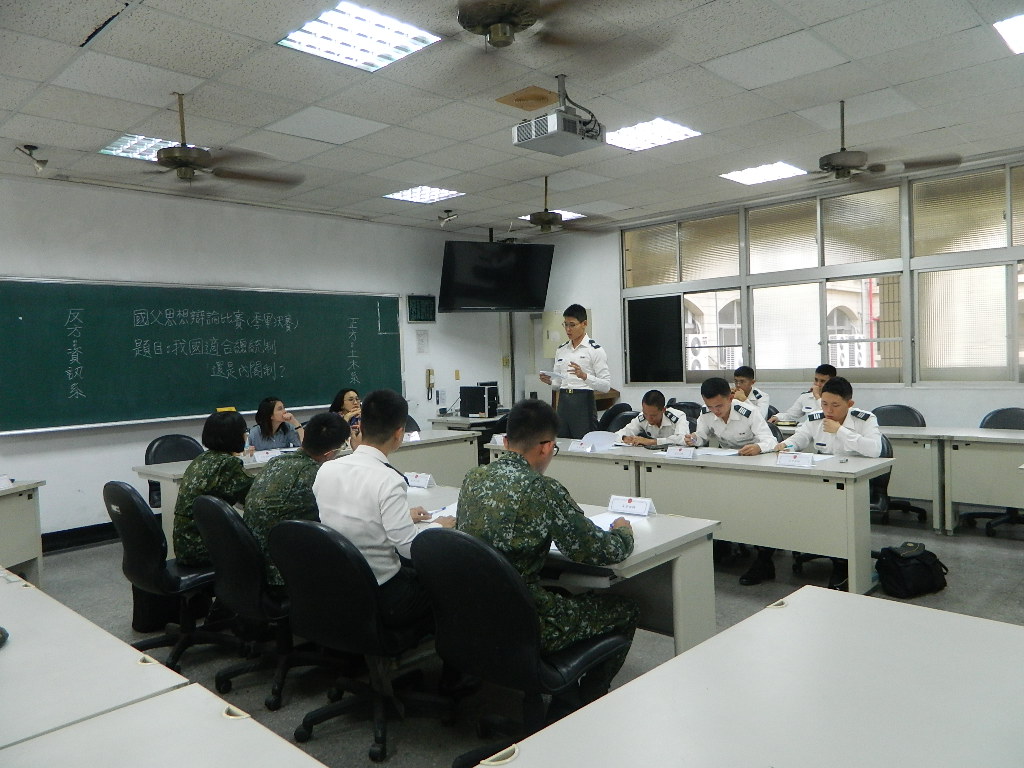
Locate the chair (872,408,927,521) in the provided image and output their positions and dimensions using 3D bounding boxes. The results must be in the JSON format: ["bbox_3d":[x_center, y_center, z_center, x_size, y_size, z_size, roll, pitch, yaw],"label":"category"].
[{"bbox_3d":[3.264,0.669,6.378,0.600,0.920,0.640,1,3,44],"label":"chair"}]

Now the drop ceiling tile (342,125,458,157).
[{"bbox_3d":[-0.762,-1.688,5.177,0.600,0.018,0.600,0,3,44],"label":"drop ceiling tile"}]

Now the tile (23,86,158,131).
[{"bbox_3d":[-2.432,-1.581,4.261,0.600,0.020,0.600,0,4,44],"label":"tile"}]

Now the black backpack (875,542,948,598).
[{"bbox_3d":[2.414,1.098,4.467,0.360,0.280,0.260,-2,3,-12],"label":"black backpack"}]

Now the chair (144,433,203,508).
[{"bbox_3d":[-2.559,0.849,5.850,0.630,0.903,0.600,0,3,44],"label":"chair"}]

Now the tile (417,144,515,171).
[{"bbox_3d":[-0.346,-1.720,5.585,0.600,0.020,0.600,0,4,44],"label":"tile"}]

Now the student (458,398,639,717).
[{"bbox_3d":[0.192,0.683,2.616,0.560,1.284,0.900,0,3,41],"label":"student"}]

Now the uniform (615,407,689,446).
[{"bbox_3d":[1.104,0.376,5.763,0.420,0.430,0.500,-4,3,-43],"label":"uniform"}]

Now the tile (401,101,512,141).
[{"bbox_3d":[-0.329,-1.705,4.814,0.600,0.020,0.600,1,3,44],"label":"tile"}]

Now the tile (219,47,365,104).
[{"bbox_3d":[-1.160,-1.617,3.884,0.600,0.018,0.600,0,3,44],"label":"tile"}]

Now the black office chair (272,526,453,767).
[{"bbox_3d":[-0.557,0.903,2.905,0.600,0.878,0.630,-1,3,30],"label":"black office chair"}]

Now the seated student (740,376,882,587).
[{"bbox_3d":[2.048,0.594,4.943,0.640,1.270,1.200,1,3,44],"label":"seated student"}]

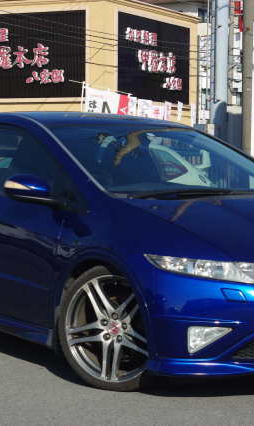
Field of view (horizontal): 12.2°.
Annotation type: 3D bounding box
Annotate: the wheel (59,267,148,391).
[{"bbox_3d":[-0.033,0.570,5.968,0.640,0.640,0.225,2,4,39],"label":"wheel"}]

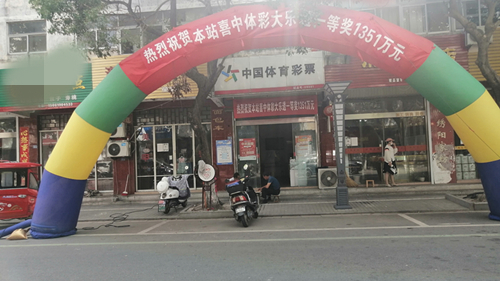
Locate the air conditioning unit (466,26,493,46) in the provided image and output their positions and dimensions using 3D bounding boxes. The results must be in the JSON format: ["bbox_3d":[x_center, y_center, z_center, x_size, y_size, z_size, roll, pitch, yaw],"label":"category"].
[{"bbox_3d":[7.562,-3.434,12.473,0.838,0.627,0.330,-3,-4,5],"label":"air conditioning unit"}]

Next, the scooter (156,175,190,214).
[{"bbox_3d":[-2.095,1.471,10.527,0.650,1.030,1.620,-3,-4,12],"label":"scooter"}]

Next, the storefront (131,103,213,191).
[{"bbox_3d":[-2.827,0.246,13.694,2.976,3.199,0.600,-3,-4,5],"label":"storefront"}]

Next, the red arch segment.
[{"bbox_3d":[0.446,-1.932,8.056,6.759,1.952,1.000,-3,-4,5],"label":"red arch segment"}]

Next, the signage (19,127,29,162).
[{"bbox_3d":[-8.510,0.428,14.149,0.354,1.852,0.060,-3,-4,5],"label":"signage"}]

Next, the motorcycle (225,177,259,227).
[{"bbox_3d":[-0.080,1.338,8.701,0.700,1.120,1.820,-3,-4,11],"label":"motorcycle"}]

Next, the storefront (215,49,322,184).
[{"bbox_3d":[0.665,-0.738,13.169,3.792,4.717,1.000,-3,-4,5],"label":"storefront"}]

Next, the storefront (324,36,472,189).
[{"bbox_3d":[4.914,-1.020,12.778,4.726,5.047,1.000,-3,-4,5],"label":"storefront"}]

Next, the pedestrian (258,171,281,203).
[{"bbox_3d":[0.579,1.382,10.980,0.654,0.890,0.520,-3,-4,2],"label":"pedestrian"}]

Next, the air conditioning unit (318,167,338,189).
[{"bbox_3d":[2.747,1.287,12.660,0.880,0.710,0.350,-3,-4,5],"label":"air conditioning unit"}]

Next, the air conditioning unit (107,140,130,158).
[{"bbox_3d":[-4.604,0.332,13.437,0.830,0.570,0.320,-3,-4,5],"label":"air conditioning unit"}]

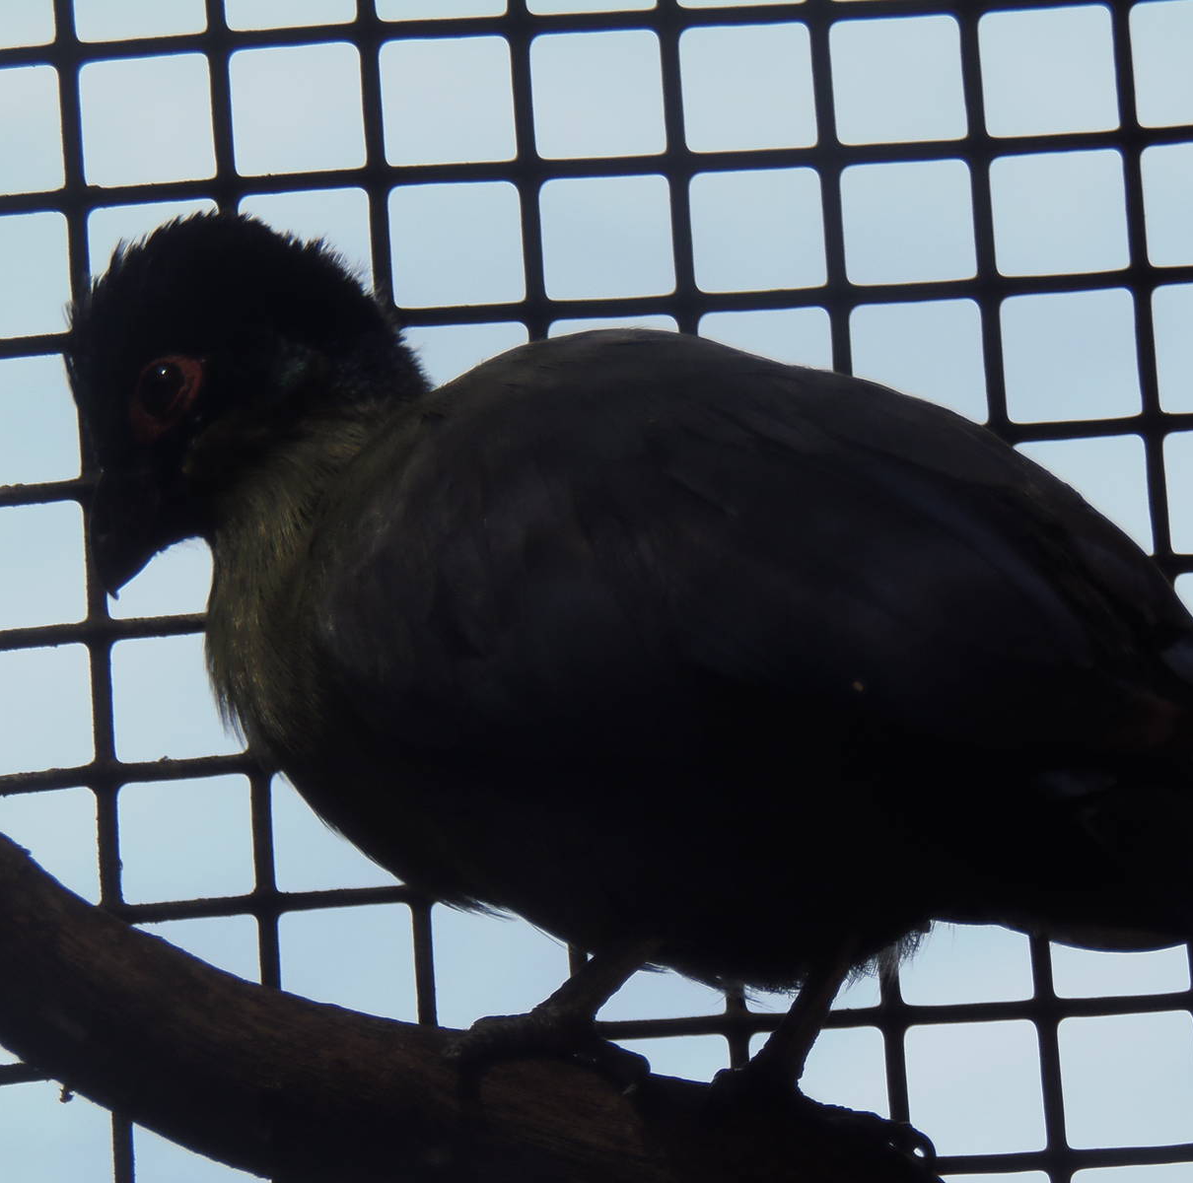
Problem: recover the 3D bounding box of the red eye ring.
[{"bbox_3d":[-0.068,-0.031,1.525,0.012,0.014,0.004,-6,-13,6],"label":"red eye ring"}]

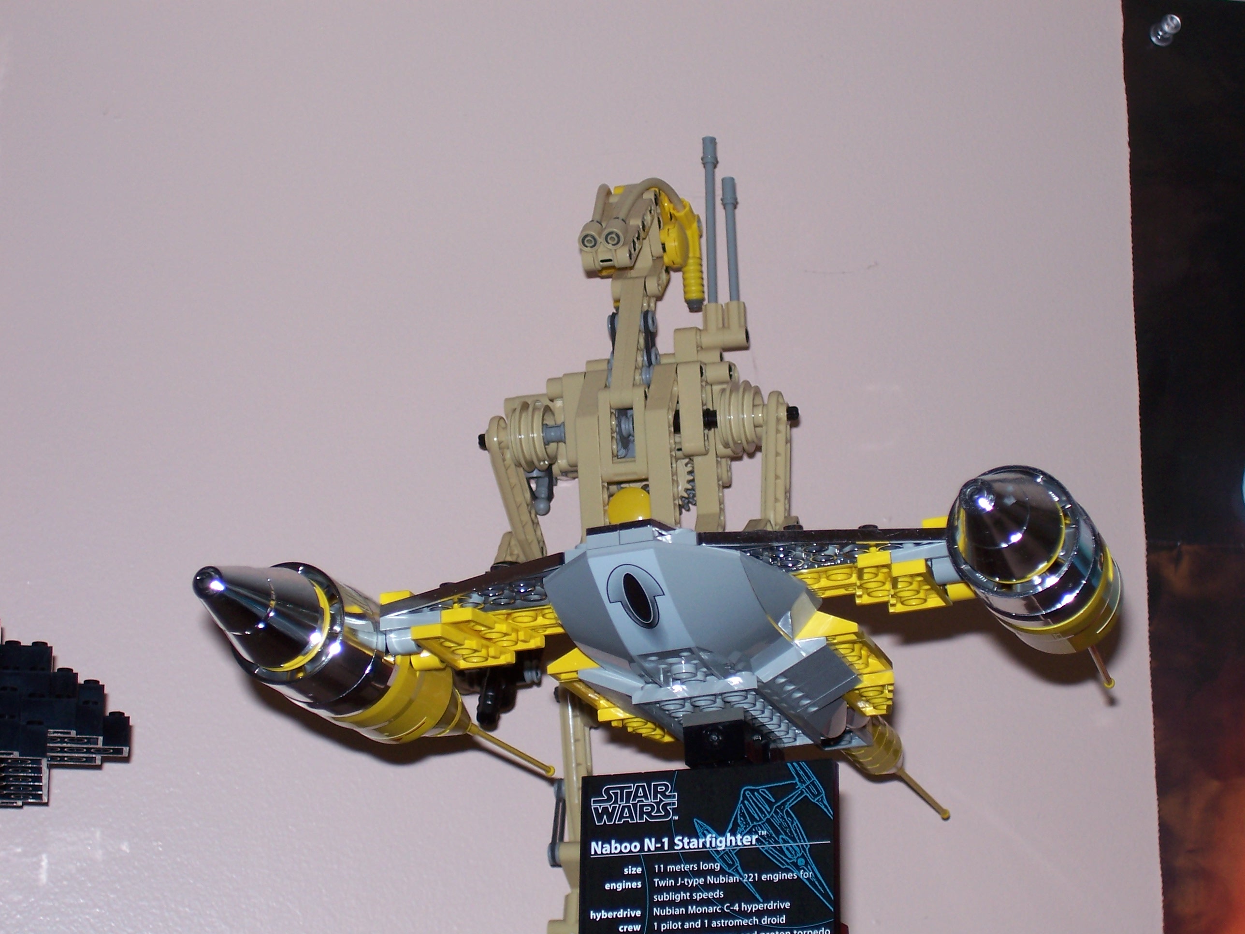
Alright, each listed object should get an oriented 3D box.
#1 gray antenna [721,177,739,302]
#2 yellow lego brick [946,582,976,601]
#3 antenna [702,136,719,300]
[{"bbox_3d":[0.038,-0.079,1.032,0.006,0.049,0.006,-7,-19,14],"label":"gray antenna"},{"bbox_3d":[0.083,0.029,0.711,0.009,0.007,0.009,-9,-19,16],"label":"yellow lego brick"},{"bbox_3d":[0.031,-0.086,1.037,0.006,0.066,0.006,0,-19,0],"label":"antenna"}]

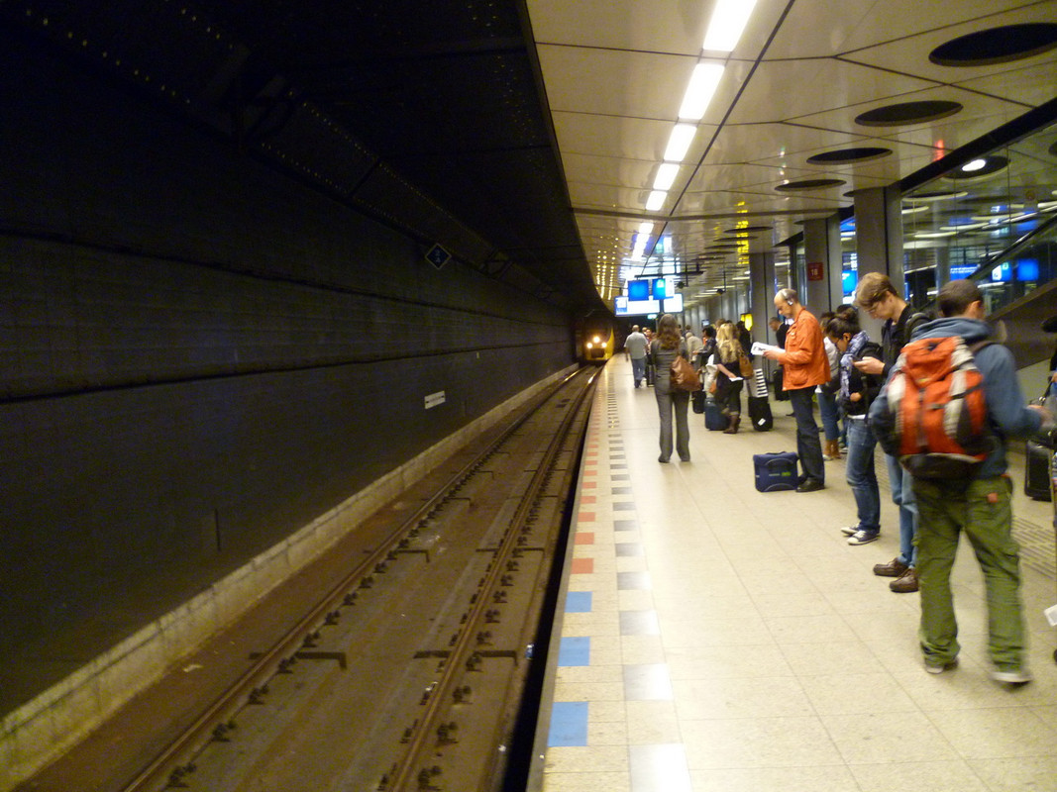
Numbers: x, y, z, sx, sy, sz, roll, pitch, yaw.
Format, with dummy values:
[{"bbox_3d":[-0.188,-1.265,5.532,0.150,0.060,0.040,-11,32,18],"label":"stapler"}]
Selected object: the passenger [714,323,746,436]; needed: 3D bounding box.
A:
[{"bbox_3d":[3.034,-0.276,12.900,0.480,1.650,0.400,-4,4,-8],"label":"passenger"}]

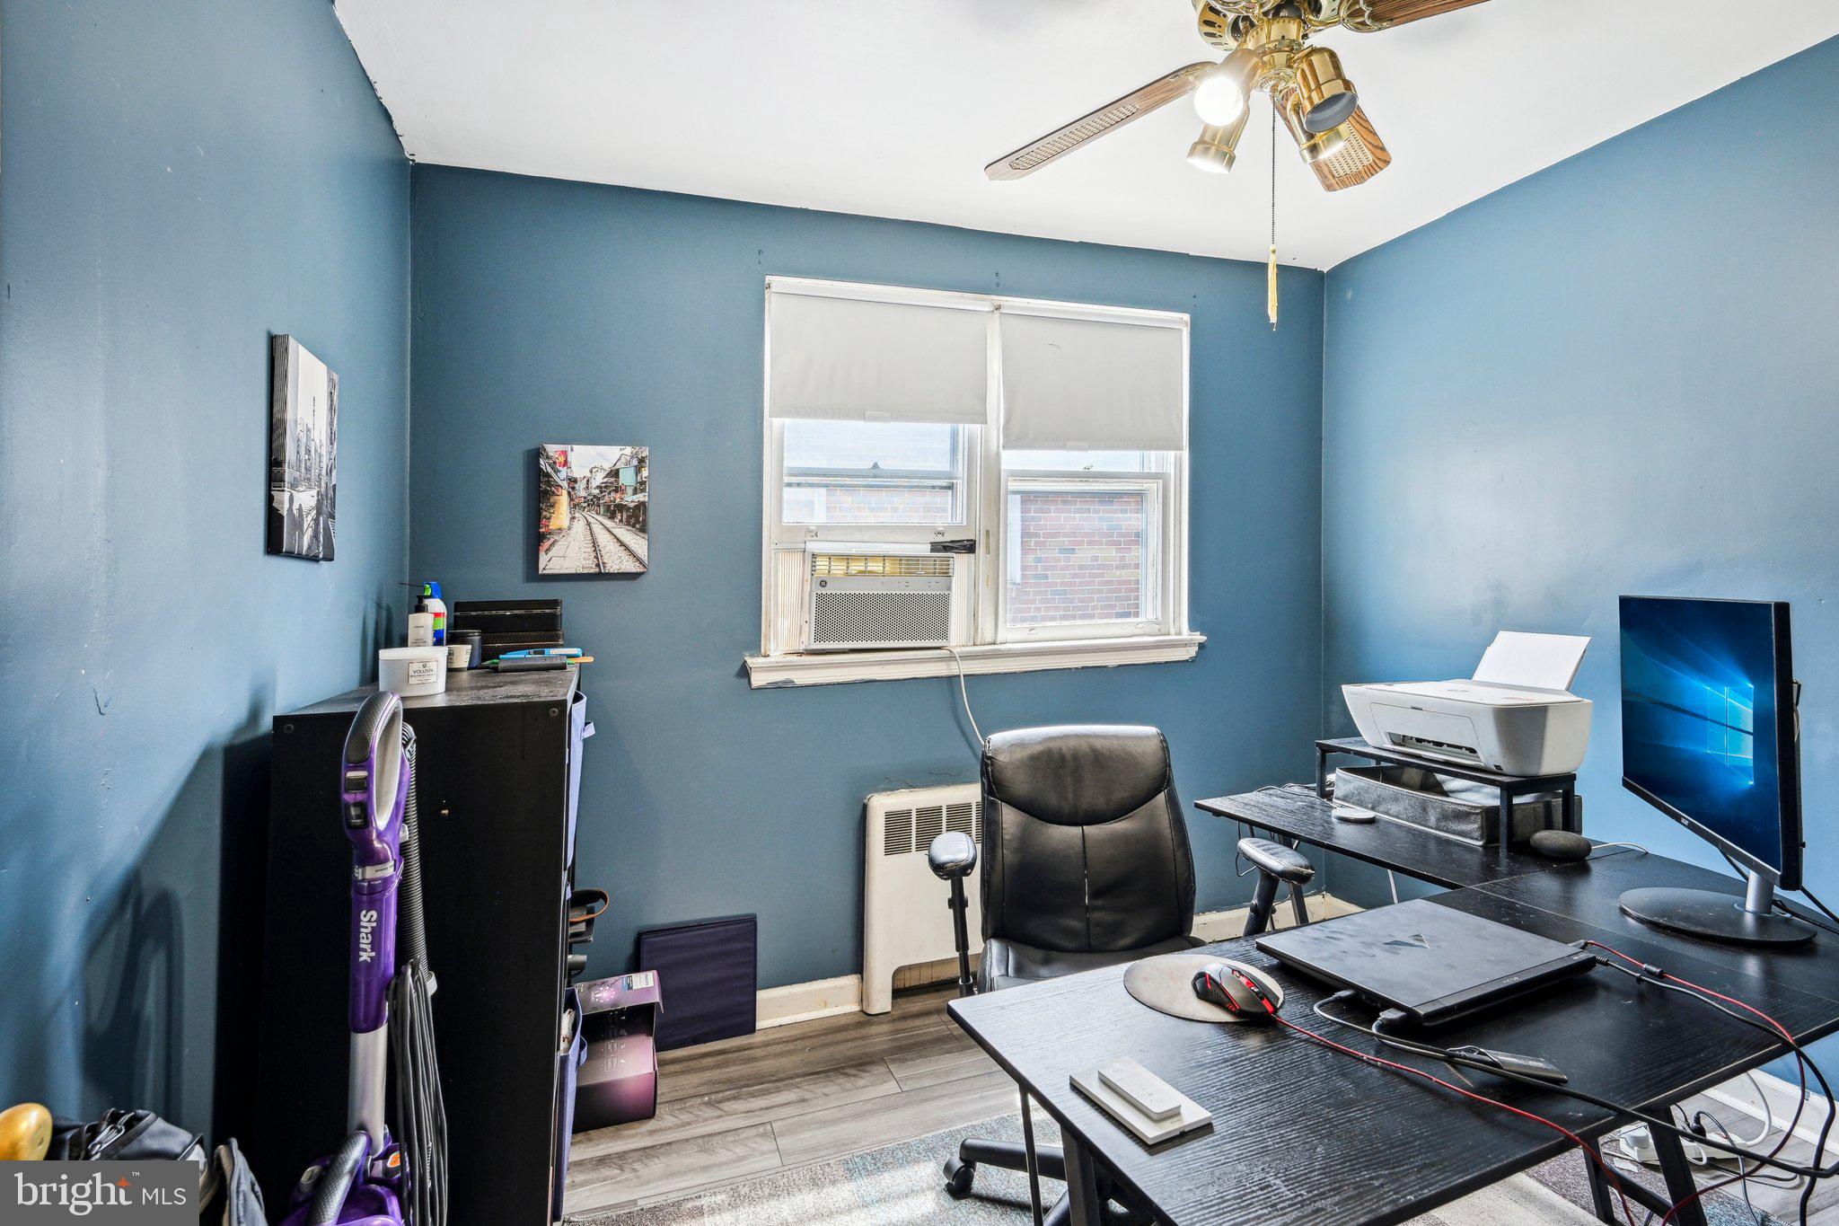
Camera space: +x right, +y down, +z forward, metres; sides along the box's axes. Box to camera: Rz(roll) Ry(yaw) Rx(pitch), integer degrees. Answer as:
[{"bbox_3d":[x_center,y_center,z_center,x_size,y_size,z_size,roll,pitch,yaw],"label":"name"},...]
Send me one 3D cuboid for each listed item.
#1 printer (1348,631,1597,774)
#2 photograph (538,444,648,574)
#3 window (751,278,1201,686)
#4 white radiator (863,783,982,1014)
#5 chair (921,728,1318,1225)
[{"bbox_3d":[1.353,0.199,2.034,0.350,0.295,0.425,-1,2,-19],"label":"printer"},{"bbox_3d":[-0.896,-0.284,2.260,0.277,0.352,0.026,-1,2,-19],"label":"photograph"},{"bbox_3d":[0.244,-0.409,2.644,1.550,1.190,0.120,-1,2,-19],"label":"window"},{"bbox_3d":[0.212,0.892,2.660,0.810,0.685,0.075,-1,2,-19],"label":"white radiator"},{"bbox_3d":[0.449,0.766,1.696,0.690,1.010,0.670,-1,2,-12],"label":"chair"}]

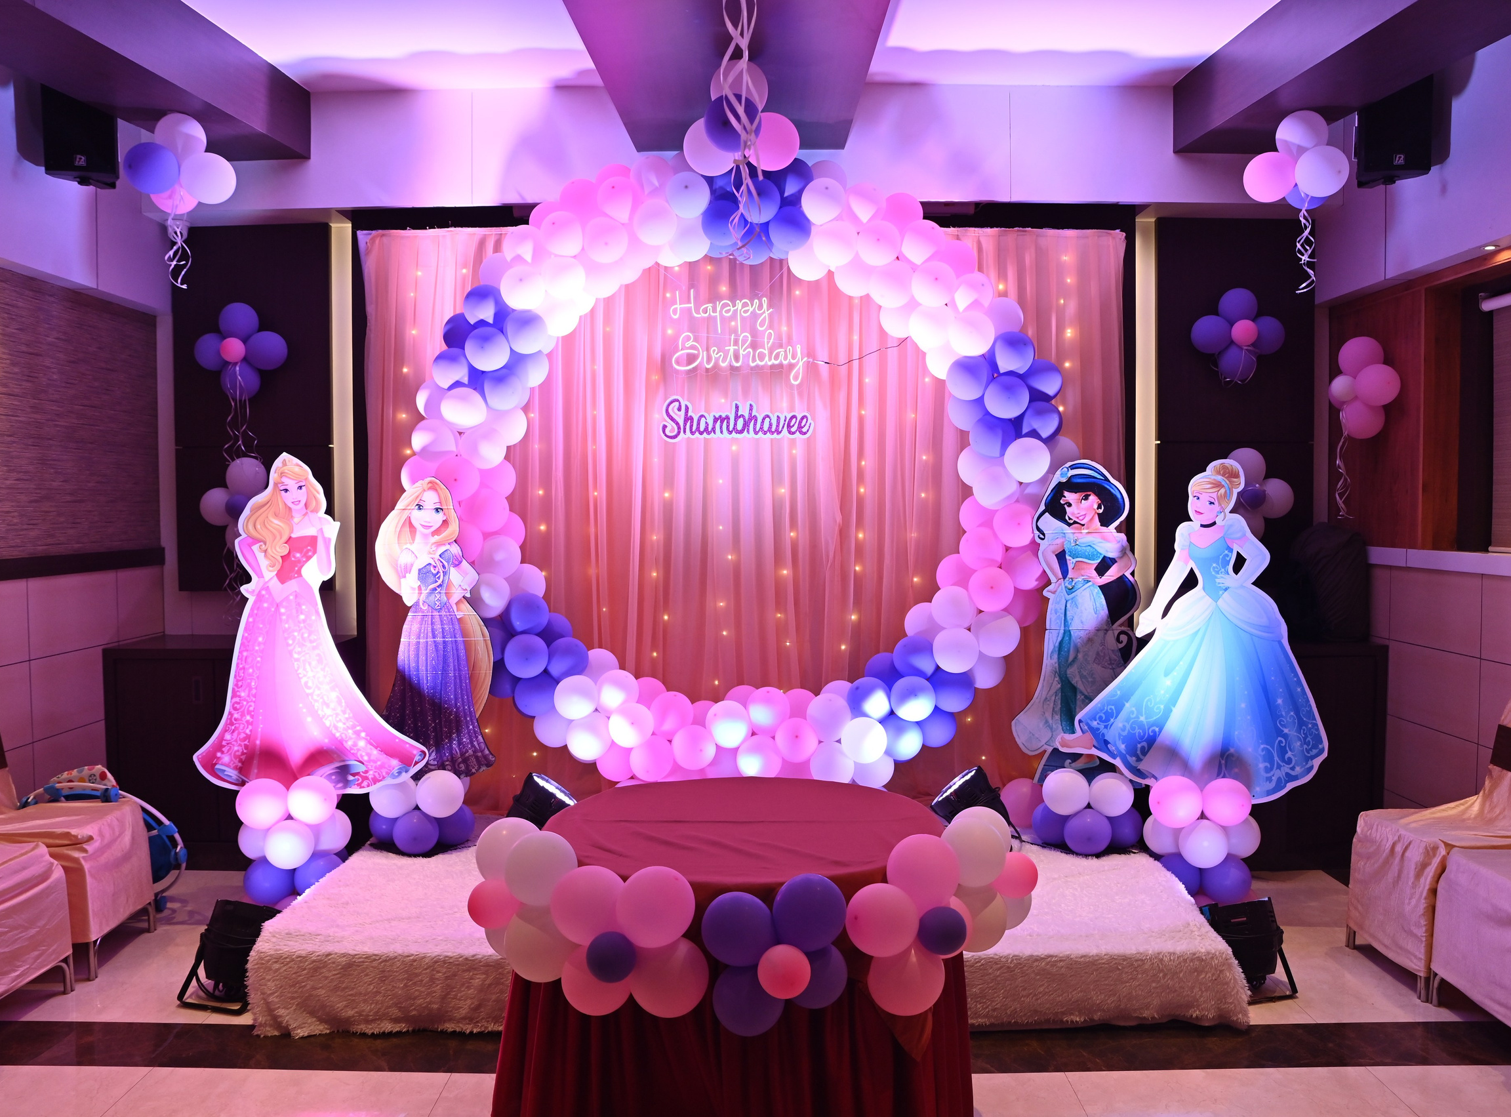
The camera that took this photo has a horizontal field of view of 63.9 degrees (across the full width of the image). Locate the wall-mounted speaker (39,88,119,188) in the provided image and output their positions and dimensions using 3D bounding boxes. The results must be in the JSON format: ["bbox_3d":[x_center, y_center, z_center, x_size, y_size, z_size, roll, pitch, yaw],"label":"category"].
[{"bbox_3d":[-2.488,-1.629,4.515,0.250,0.410,0.240,-1,8,-15],"label":"wall-mounted speaker"}]

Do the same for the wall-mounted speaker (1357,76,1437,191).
[{"bbox_3d":[2.337,-1.616,4.505,0.250,0.400,0.200,0,3,-3],"label":"wall-mounted speaker"}]

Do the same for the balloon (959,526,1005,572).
[{"bbox_3d":[0.874,-0.035,4.653,0.176,0.171,0.174,0,2,0],"label":"balloon"}]

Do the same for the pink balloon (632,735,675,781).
[{"bbox_3d":[-0.397,0.773,4.686,0.172,0.175,0.174,0,2,0],"label":"pink balloon"}]

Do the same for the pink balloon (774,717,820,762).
[{"bbox_3d":[0.157,0.682,4.550,0.168,0.168,0.175,0,2,0],"label":"pink balloon"}]

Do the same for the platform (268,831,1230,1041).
[{"bbox_3d":[-0.017,1.188,4.141,2.810,0.235,1.500,0,2,0],"label":"platform"}]

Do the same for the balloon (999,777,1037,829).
[{"bbox_3d":[1.043,0.951,4.700,0.190,0.195,0.190,0,2,0],"label":"balloon"}]

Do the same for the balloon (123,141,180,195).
[{"bbox_3d":[-2.119,-1.370,4.250,0.190,0.190,0.190,0,2,0],"label":"balloon"}]

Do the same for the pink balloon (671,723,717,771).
[{"bbox_3d":[-0.229,0.709,4.553,0.168,0.168,0.175,0,2,0],"label":"pink balloon"}]

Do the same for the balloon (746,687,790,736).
[{"bbox_3d":[0.049,0.596,4.730,0.175,0.185,0.185,0,2,0],"label":"balloon"}]

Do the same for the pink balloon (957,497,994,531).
[{"bbox_3d":[0.867,-0.164,4.654,0.168,0.168,0.175,0,2,0],"label":"pink balloon"}]

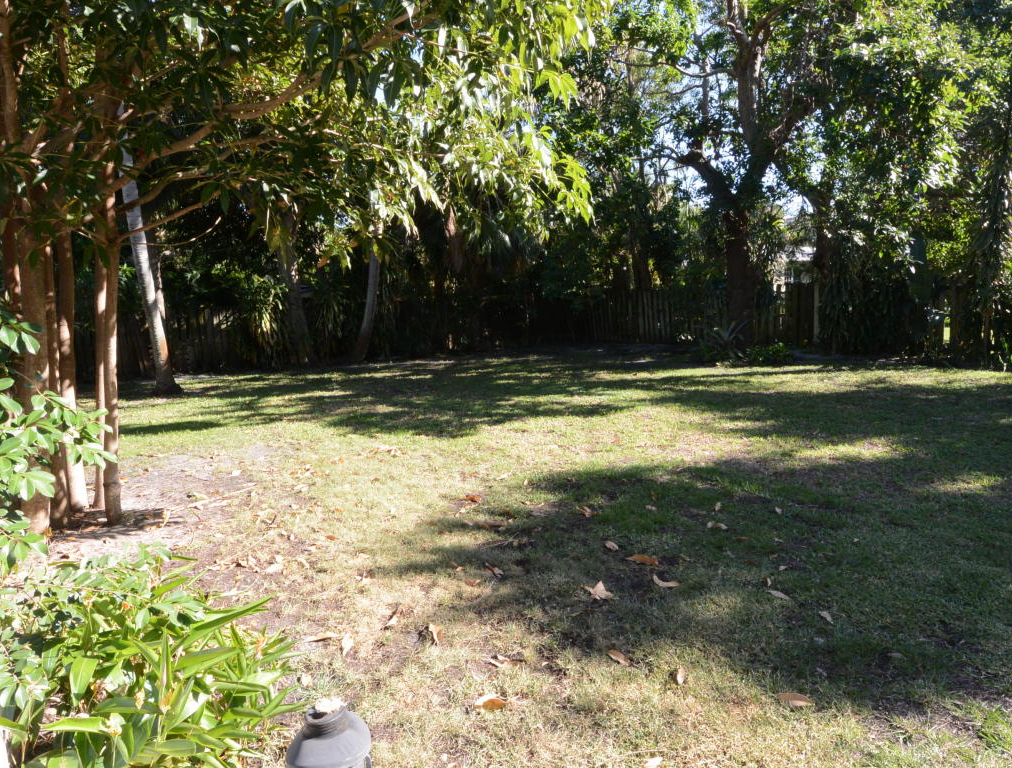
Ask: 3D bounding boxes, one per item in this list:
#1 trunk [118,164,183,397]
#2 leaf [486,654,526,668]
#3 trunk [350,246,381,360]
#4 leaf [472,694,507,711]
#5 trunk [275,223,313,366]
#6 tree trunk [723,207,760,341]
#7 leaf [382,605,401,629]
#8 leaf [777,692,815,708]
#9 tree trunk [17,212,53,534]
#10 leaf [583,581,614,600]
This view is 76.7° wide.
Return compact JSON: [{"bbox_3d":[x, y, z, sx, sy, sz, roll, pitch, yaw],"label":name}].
[{"bbox_3d":[-7.316,-2.101,13.003,0.380,4.623,0.360,-10,8,-28],"label":"trunk"},{"bbox_3d":[-0.002,1.227,2.829,0.165,0.035,0.075,0,8,14],"label":"leaf"},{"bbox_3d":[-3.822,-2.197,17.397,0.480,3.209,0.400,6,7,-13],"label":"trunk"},{"bbox_3d":[-0.066,1.266,2.543,0.140,0.040,0.065,-3,7,-8],"label":"leaf"},{"bbox_3d":[-5.470,-2.276,16.366,0.640,3.633,0.600,-7,8,-18],"label":"trunk"},{"bbox_3d":[6.629,-2.963,18.050,0.820,3.880,0.780,-1,8,20],"label":"tree trunk"},{"bbox_3d":[-0.583,1.189,3.258,0.070,0.040,0.150,-1,7,8],"label":"leaf"},{"bbox_3d":[1.131,1.235,2.492,0.145,0.035,0.065,1,8,22],"label":"leaf"},{"bbox_3d":[-3.397,-0.042,4.612,0.200,2.332,0.195,-2,9,-36],"label":"tree trunk"},{"bbox_3d":[0.504,1.125,3.487,0.170,0.055,0.095,3,9,35],"label":"leaf"}]

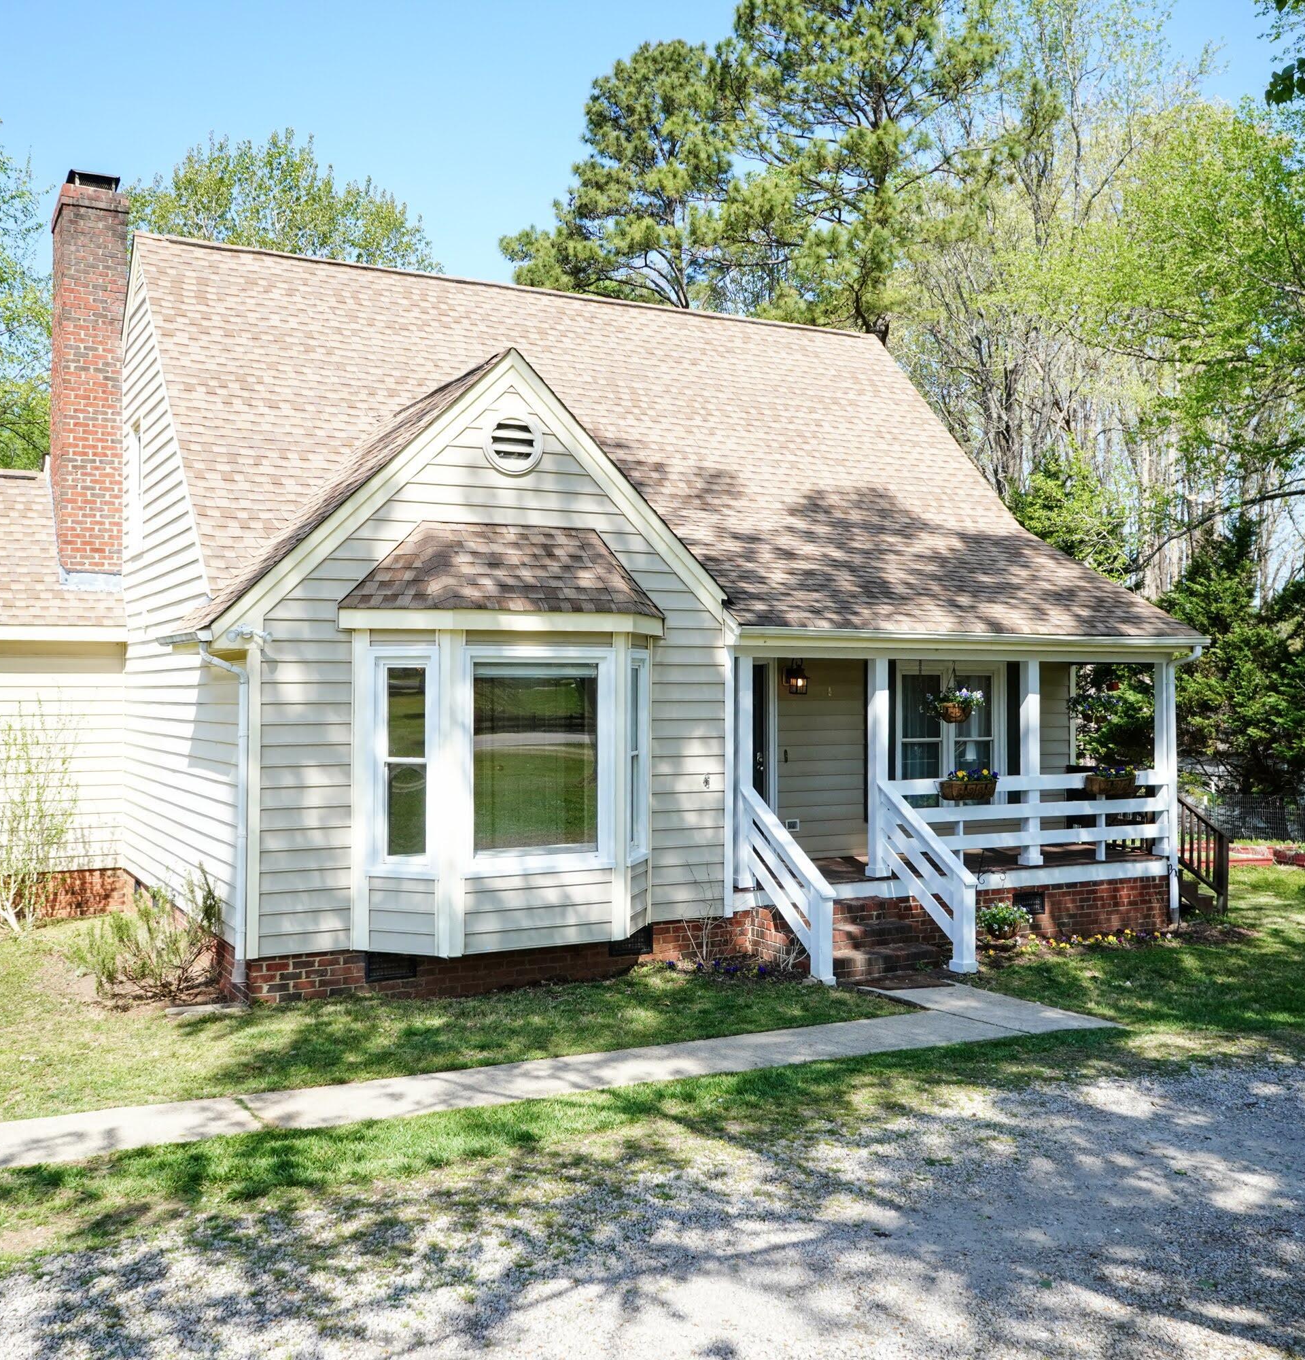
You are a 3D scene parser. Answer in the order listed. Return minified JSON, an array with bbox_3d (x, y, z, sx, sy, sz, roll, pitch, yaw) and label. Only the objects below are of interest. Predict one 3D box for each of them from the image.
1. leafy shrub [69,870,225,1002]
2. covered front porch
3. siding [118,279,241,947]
[{"bbox_3d":[-4.130,2.020,11.100,1.150,0.930,1.000,0,0,-27],"label":"leafy shrub"},{"bbox_3d":[3.190,1.150,13.950,5.900,2.970,3.200,0,0,-27],"label":"covered front porch"},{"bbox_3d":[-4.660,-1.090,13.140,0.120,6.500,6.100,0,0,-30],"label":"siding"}]

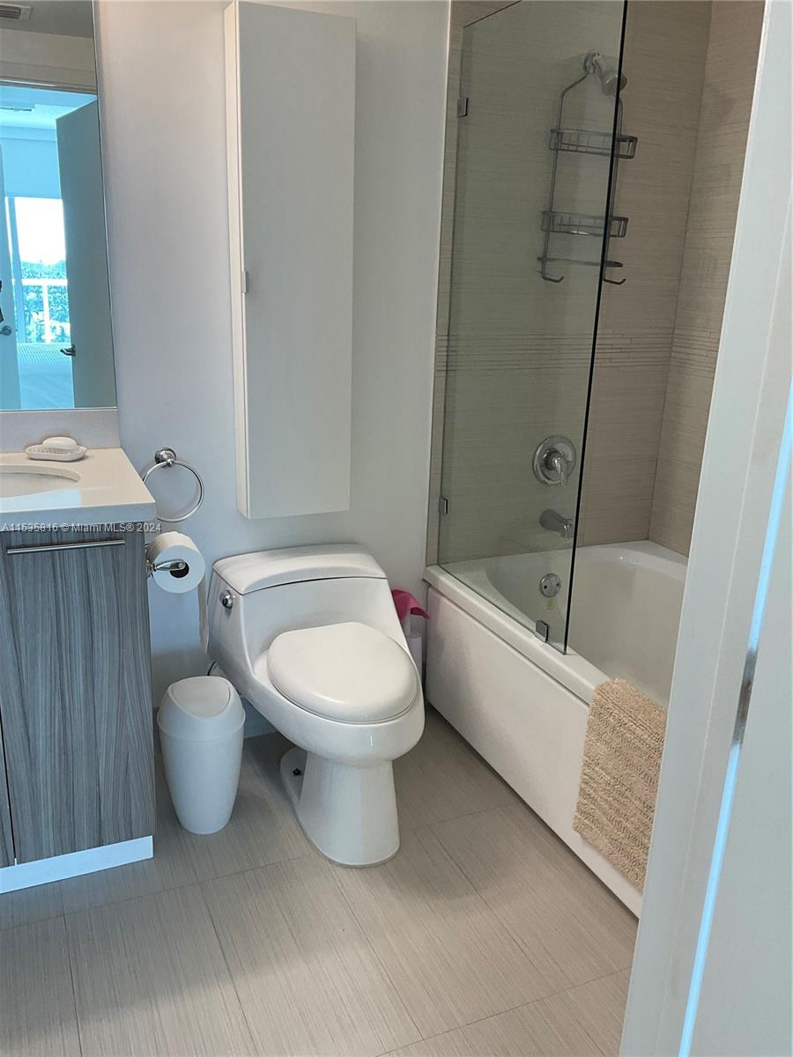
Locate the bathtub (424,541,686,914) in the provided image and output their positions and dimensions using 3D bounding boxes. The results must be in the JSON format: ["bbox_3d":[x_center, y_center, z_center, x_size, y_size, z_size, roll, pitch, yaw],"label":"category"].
[{"bbox_3d":[0.806,0.526,2.423,0.905,0.490,1.530,-6,18,-23],"label":"bathtub"}]

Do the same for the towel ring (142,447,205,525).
[{"bbox_3d":[-0.607,-0.117,2.402,0.166,0.197,0.075,-6,18,-23],"label":"towel ring"}]

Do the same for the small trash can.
[{"bbox_3d":[-0.498,0.575,2.284,0.220,0.400,0.220,2,17,0],"label":"small trash can"}]

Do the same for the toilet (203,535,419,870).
[{"bbox_3d":[-0.172,0.444,2.398,0.520,0.605,0.710,-6,18,-23],"label":"toilet"}]

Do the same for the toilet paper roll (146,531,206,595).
[{"bbox_3d":[-0.505,0.079,2.018,0.117,0.117,0.105,-6,18,-23],"label":"toilet paper roll"}]

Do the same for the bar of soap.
[{"bbox_3d":[-0.838,-0.212,2.204,0.085,0.031,0.056,-2,17,-14],"label":"bar of soap"}]

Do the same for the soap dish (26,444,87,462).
[{"bbox_3d":[-0.844,-0.186,2.207,0.148,0.028,0.108,-2,17,-14],"label":"soap dish"}]

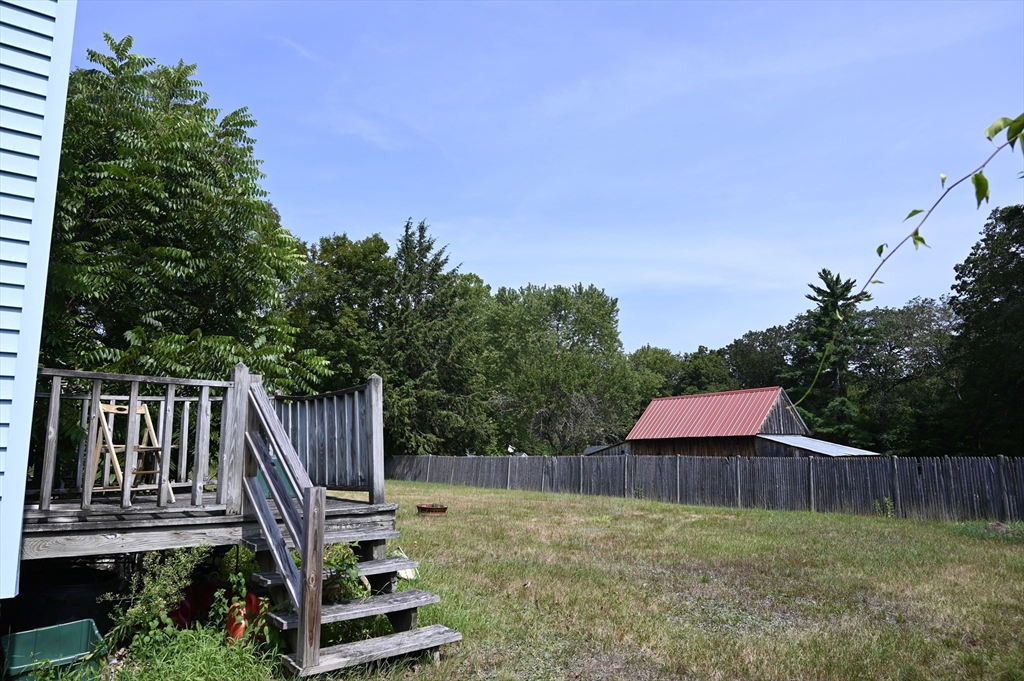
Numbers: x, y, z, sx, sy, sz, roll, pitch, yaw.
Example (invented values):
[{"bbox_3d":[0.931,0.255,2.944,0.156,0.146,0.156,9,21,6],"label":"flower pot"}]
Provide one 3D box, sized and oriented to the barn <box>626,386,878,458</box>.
[{"bbox_3d":[9.290,4.150,27.328,3.760,4.270,9.262,7,-12,-37],"label":"barn"}]

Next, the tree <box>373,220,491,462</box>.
[{"bbox_3d":[-4.695,0.557,42.457,7.200,16.468,7.200,0,-9,0],"label":"tree"}]

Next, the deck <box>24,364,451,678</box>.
[{"bbox_3d":[-2.263,1.155,5.018,2.325,1.851,3.483,7,-12,-38],"label":"deck"}]

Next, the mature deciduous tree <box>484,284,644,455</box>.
[{"bbox_3d":[3.473,2.840,47.144,10.800,13.338,10.800,0,-9,0],"label":"mature deciduous tree"}]

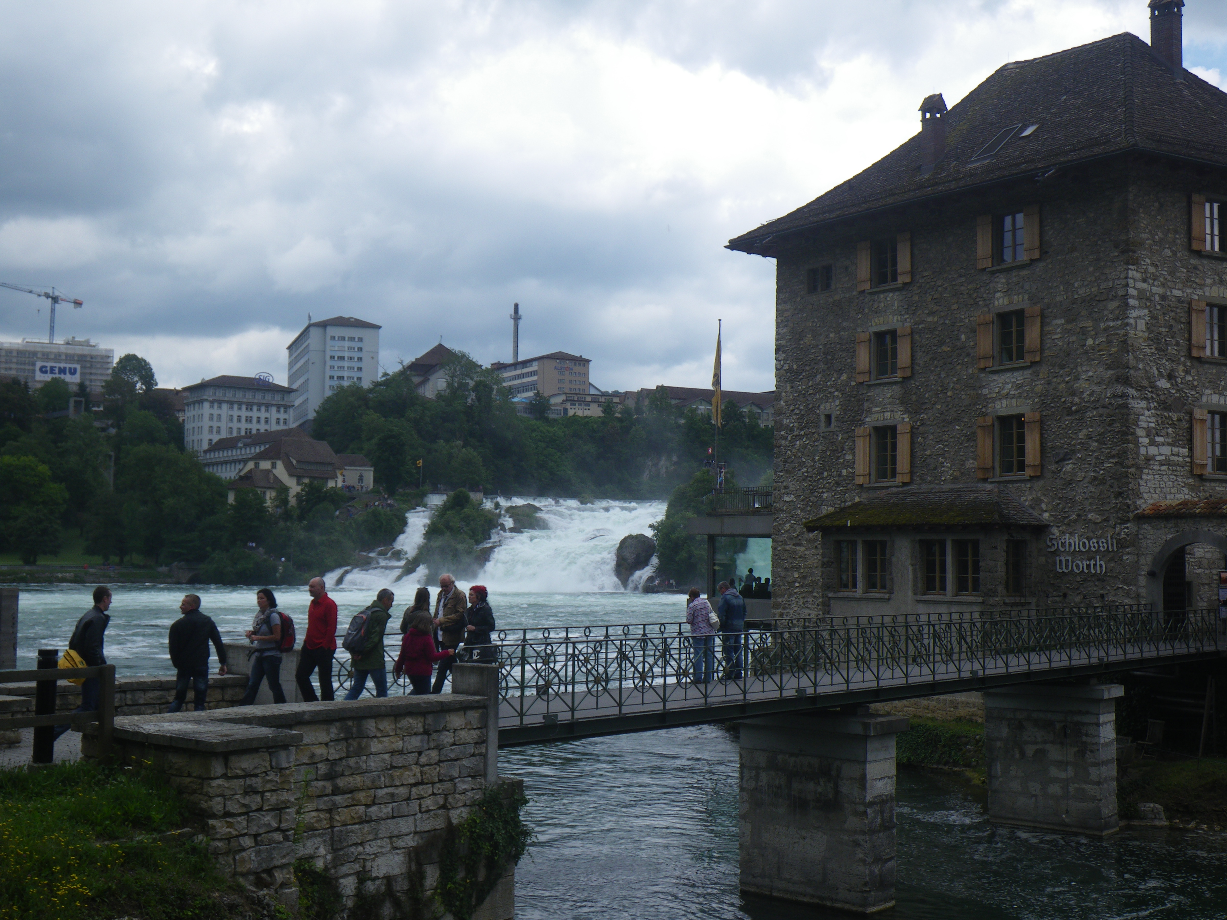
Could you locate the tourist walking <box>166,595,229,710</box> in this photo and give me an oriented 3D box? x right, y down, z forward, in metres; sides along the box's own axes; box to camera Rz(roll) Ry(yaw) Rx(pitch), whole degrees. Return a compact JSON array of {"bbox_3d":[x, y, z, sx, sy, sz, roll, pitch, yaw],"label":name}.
[{"bbox_3d":[-4.770,2.391,16.937,0.620,1.710,0.430,3,-5,-30],"label":"tourist walking"}]

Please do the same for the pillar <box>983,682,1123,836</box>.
[{"bbox_3d":[9.885,6.591,33.525,2.951,3.183,1.014,-3,-6,41],"label":"pillar"}]

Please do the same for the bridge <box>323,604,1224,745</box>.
[{"bbox_3d":[5.815,3.796,29.361,2.800,1.300,26.650,-3,-5,41],"label":"bridge"}]

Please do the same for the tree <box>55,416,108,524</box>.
[{"bbox_3d":[-110.786,2.395,310.000,10.980,22.960,12.000,2,-4,-20],"label":"tree"}]

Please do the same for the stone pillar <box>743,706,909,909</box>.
[{"bbox_3d":[3.782,6.167,27.098,2.800,3.380,1.300,-3,-5,42],"label":"stone pillar"}]

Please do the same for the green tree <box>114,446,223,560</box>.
[{"bbox_3d":[-84.784,8.442,285.000,21.100,22.940,20.050,2,-4,-17],"label":"green tree"}]

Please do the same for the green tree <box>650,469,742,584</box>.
[{"bbox_3d":[15.948,13.074,288.000,17.990,22.620,15.000,0,-4,3],"label":"green tree"}]

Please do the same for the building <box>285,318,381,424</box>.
[{"bbox_3d":[-96.127,-25.841,508.814,23.095,38.000,45.000,2,-4,-20],"label":"building"}]

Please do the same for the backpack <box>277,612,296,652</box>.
[{"bbox_3d":[-3.766,1.982,17.150,0.220,0.470,0.300,3,-5,-28],"label":"backpack"}]

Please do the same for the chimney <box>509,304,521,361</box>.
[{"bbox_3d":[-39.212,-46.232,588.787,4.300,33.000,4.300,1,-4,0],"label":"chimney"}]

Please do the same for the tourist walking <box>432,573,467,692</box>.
[{"bbox_3d":[-2.297,2.491,20.800,0.520,1.800,0.500,-2,-4,30],"label":"tourist walking"}]

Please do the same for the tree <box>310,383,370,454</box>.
[{"bbox_3d":[-71.320,-10.798,390.000,15.820,18.830,15.030,1,-4,-10],"label":"tree"}]

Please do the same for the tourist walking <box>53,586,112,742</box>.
[{"bbox_3d":[-5.784,2.227,16.200,0.600,1.700,0.500,2,-4,-25],"label":"tourist walking"}]

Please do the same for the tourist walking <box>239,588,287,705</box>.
[{"bbox_3d":[-4.016,2.329,17.038,0.560,1.700,0.480,3,-5,-28],"label":"tourist walking"}]

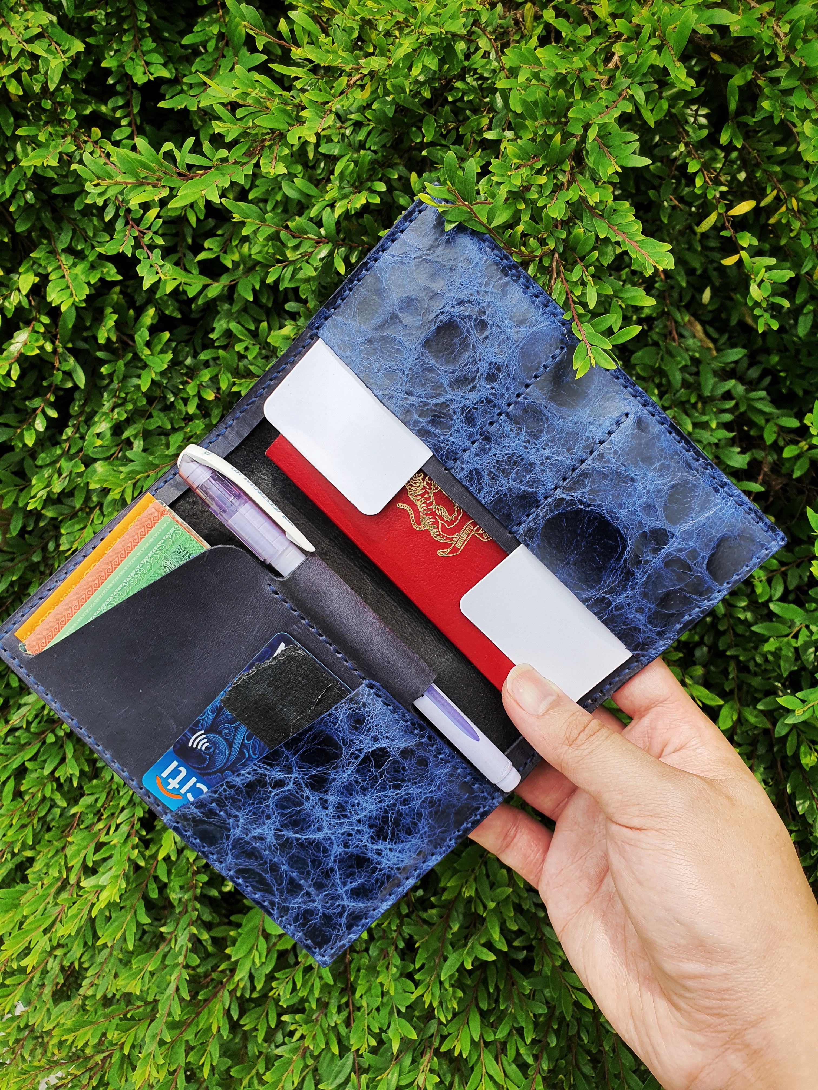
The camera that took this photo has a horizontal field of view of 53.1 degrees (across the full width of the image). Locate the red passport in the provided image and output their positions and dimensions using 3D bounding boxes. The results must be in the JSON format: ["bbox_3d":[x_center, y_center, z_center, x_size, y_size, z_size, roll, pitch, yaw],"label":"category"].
[{"bbox_3d":[0.029,-0.017,0.266,0.125,0.088,0.005,46,9,-3],"label":"red passport"}]

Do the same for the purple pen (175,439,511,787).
[{"bbox_3d":[-0.018,0.024,0.263,0.015,0.151,0.013,-45,3,3],"label":"purple pen"}]

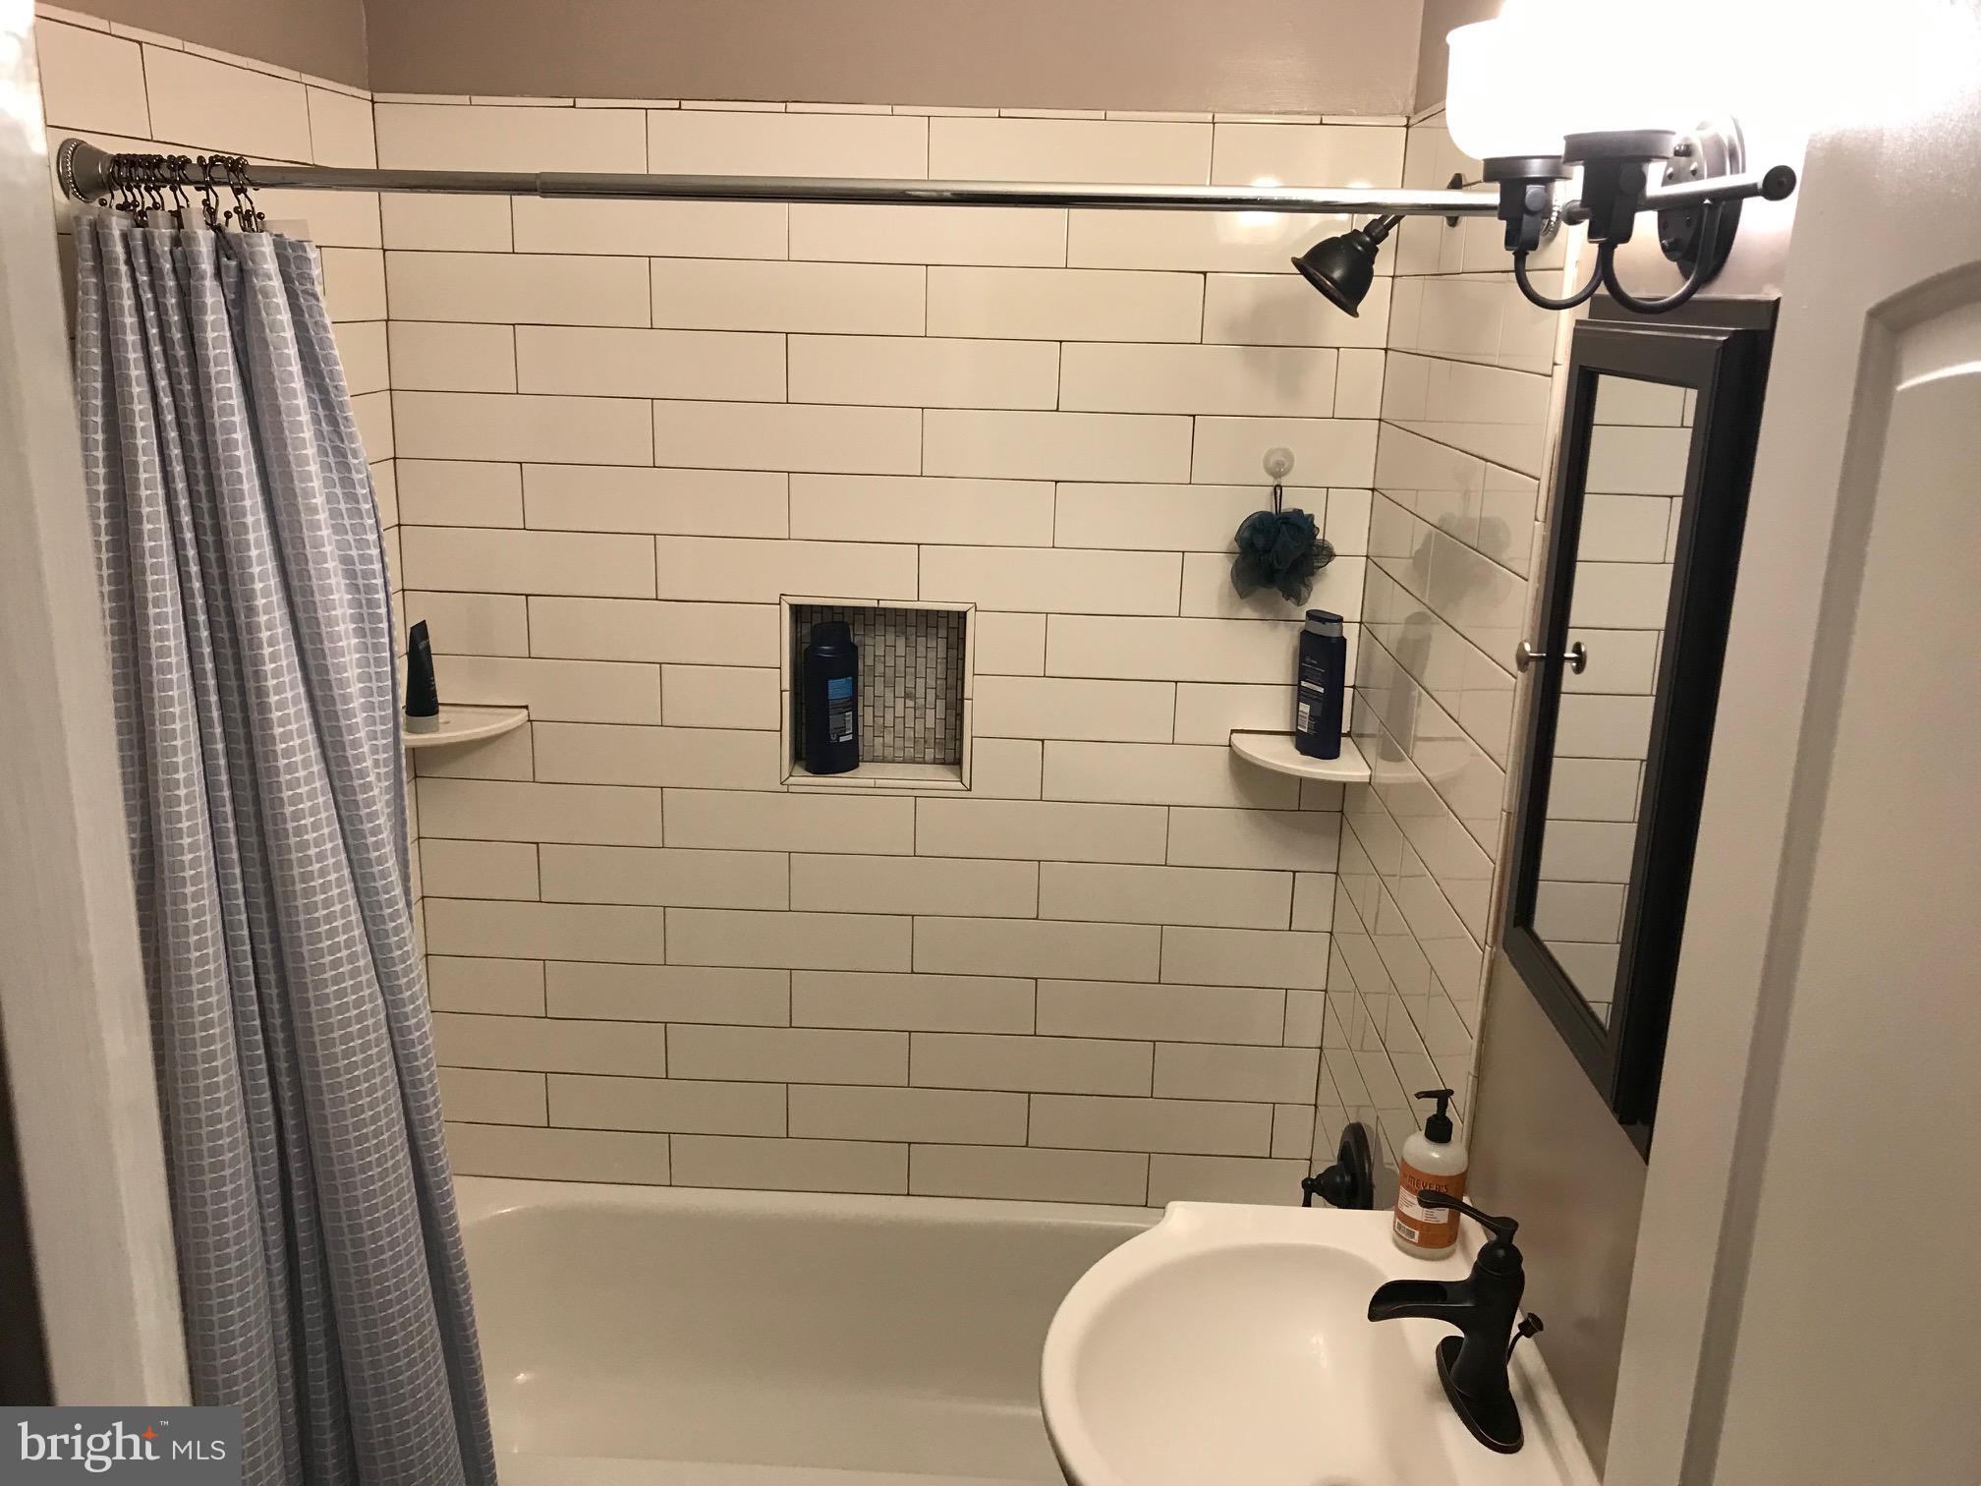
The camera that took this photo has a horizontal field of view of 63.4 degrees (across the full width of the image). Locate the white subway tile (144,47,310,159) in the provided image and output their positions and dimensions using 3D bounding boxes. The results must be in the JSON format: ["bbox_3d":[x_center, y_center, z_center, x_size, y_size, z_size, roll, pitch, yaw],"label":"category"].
[{"bbox_3d":[-0.914,-0.763,1.935,0.009,0.100,0.406,2,16,1],"label":"white subway tile"}]

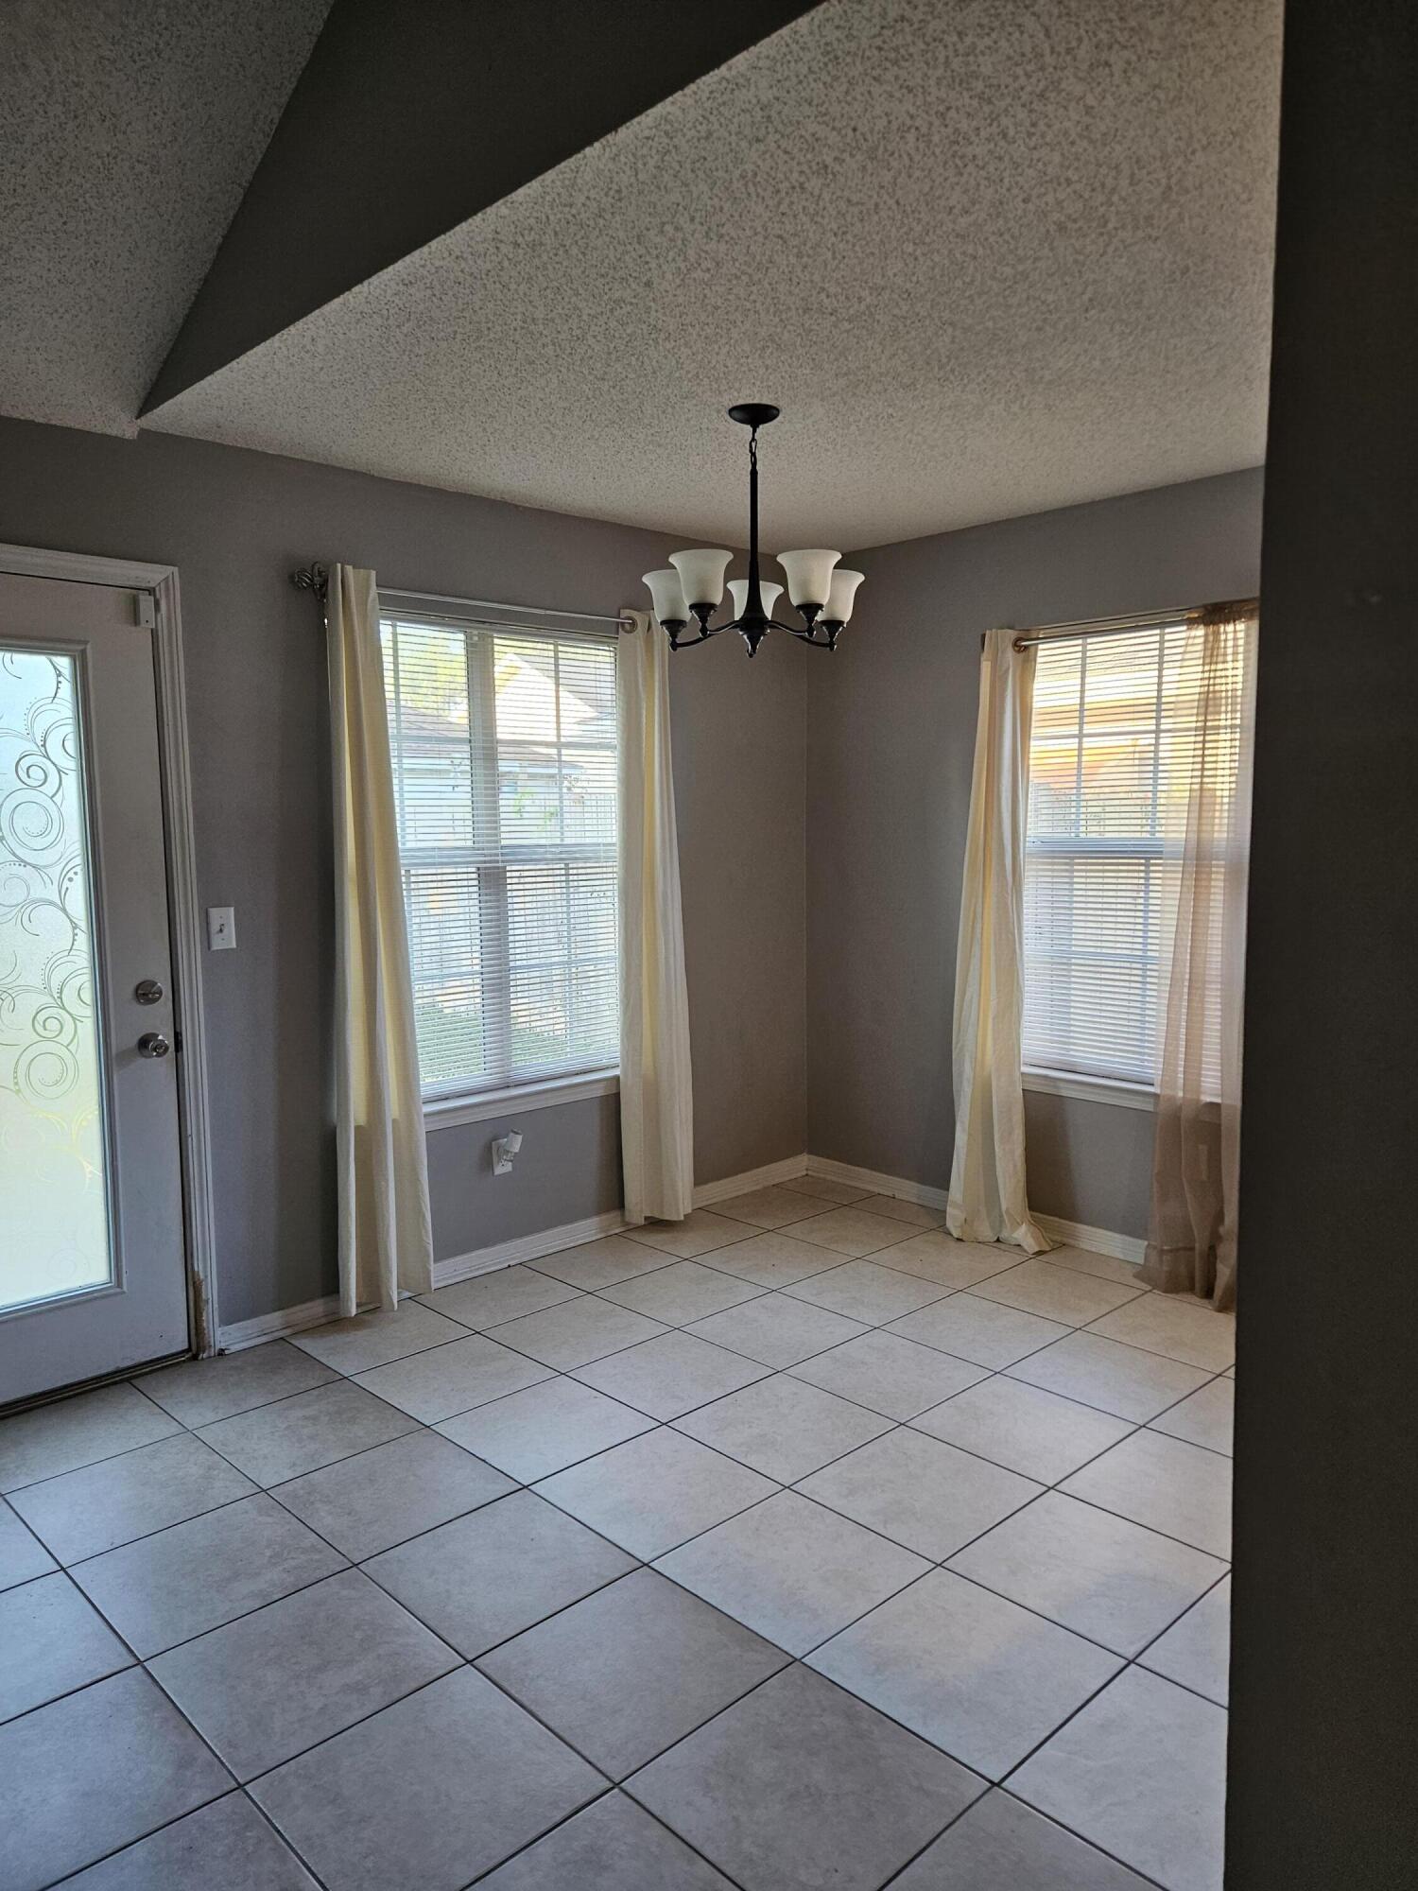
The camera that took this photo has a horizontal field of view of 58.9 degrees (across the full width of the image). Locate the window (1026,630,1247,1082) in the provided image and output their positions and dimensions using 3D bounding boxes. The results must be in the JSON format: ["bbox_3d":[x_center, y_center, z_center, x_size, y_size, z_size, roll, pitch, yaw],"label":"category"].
[{"bbox_3d":[1.314,-0.288,4.093,0.045,1.473,0.834,-6,8,-44],"label":"window"}]

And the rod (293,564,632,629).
[{"bbox_3d":[-0.621,-1.044,3.895,1.404,0.095,0.090,-6,8,-44],"label":"rod"}]

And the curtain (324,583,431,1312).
[{"bbox_3d":[-0.949,0.010,3.643,0.265,2.141,0.120,-6,8,-44],"label":"curtain"}]

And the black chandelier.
[{"bbox_3d":[0.117,-1.026,3.153,0.570,0.595,0.560,0,6,2],"label":"black chandelier"}]

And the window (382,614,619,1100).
[{"bbox_3d":[-0.680,-0.274,4.058,1.030,1.490,0.045,-6,8,-44],"label":"window"}]

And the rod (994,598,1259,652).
[{"bbox_3d":[1.274,-0.992,3.899,0.100,0.070,0.985,-6,8,-44],"label":"rod"}]

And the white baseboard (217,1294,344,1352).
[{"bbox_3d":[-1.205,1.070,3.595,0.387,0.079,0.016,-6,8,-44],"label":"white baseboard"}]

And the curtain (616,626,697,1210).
[{"bbox_3d":[-0.186,-0.063,4.373,0.305,2.120,0.120,-6,8,-44],"label":"curtain"}]

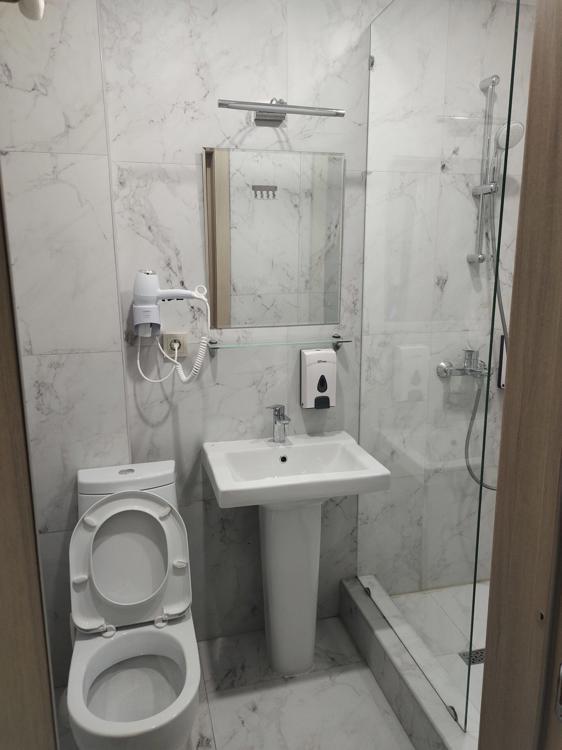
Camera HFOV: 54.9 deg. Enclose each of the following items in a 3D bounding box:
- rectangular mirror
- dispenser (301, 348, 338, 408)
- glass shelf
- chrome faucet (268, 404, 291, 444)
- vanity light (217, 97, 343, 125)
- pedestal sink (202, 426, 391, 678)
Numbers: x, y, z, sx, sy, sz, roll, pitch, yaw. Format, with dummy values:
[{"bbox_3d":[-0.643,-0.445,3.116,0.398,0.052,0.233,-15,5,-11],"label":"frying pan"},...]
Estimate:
[{"bbox_3d":[-0.014,-0.473,1.918,0.495,0.603,0.022,-3,12,-14],"label":"rectangular mirror"},{"bbox_3d":[0.141,0.018,2.019,0.115,0.218,0.105,-3,12,-14],"label":"dispenser"},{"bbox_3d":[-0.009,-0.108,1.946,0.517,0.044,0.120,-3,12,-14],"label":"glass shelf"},{"bbox_3d":[-0.004,0.190,1.962,0.066,0.149,0.125,-3,12,-14],"label":"chrome faucet"},{"bbox_3d":[-0.012,-0.857,1.762,0.410,0.065,0.175,-3,12,-14],"label":"vanity light"},{"bbox_3d":[0.038,0.687,1.960,0.554,0.825,0.430,-3,12,-14],"label":"pedestal sink"}]

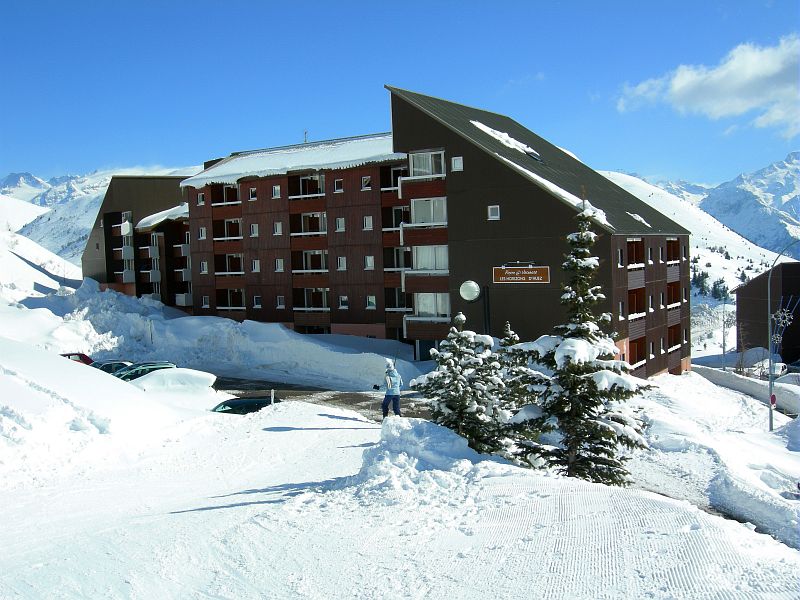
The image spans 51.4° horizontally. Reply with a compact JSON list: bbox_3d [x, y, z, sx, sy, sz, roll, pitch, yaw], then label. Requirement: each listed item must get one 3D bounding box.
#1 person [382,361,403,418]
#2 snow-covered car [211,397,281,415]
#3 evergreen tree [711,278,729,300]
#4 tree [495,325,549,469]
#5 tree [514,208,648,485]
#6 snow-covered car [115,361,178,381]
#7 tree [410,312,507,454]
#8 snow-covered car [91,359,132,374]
[{"bbox_3d":[-0.214,2.399,22.300,0.450,1.680,0.550,-1,3,18],"label":"person"},{"bbox_3d":[-5.551,4.308,29.596,4.100,1.430,1.720,-4,4,-27],"label":"snow-covered car"},{"bbox_3d":[99.844,-3.281,260.000,5.000,7.000,5.000,-2,3,0],"label":"evergreen tree"},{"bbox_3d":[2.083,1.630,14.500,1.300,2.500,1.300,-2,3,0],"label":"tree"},{"bbox_3d":[2.799,0.690,12.900,2.000,4.300,2.000,-2,3,0],"label":"tree"},{"bbox_3d":[-10.179,3.313,31.389,4.200,1.480,1.720,-5,4,-42],"label":"snow-covered car"},{"bbox_3d":[0.965,1.420,13.500,1.550,2.450,1.550,-2,3,0],"label":"tree"},{"bbox_3d":[-14.153,3.799,40.236,4.200,1.450,1.720,-4,4,-34],"label":"snow-covered car"}]

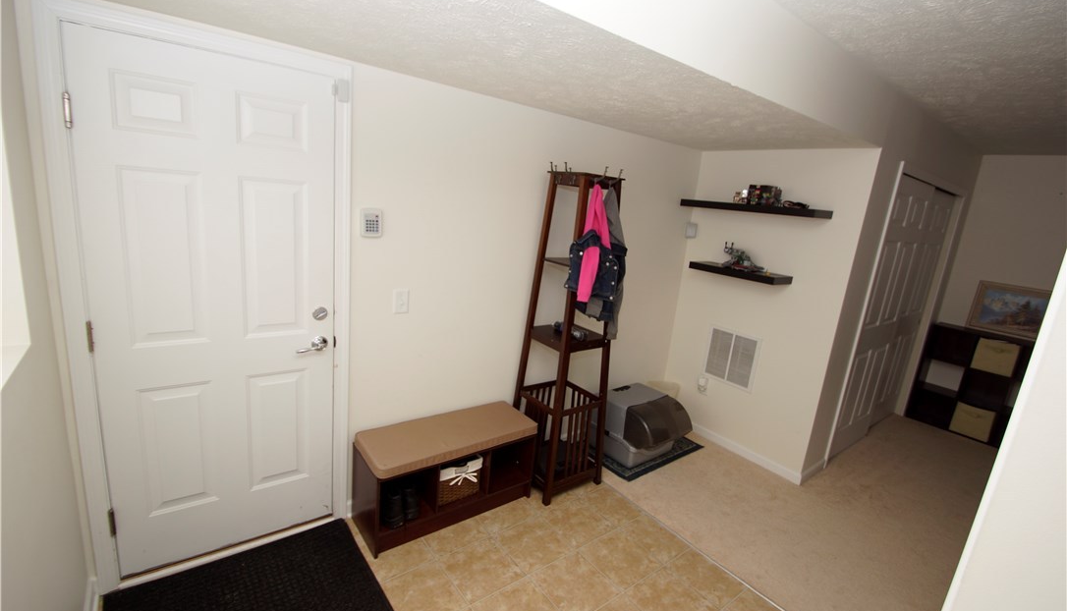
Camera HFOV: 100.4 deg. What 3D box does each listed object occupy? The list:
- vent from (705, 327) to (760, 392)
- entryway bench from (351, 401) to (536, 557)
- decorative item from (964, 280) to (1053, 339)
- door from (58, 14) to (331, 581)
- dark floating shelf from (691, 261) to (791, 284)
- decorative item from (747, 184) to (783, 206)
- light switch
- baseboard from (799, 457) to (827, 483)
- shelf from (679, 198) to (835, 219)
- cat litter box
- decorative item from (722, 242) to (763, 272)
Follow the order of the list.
[{"bbox_3d":[1.480,0.395,3.335,0.018,0.414,0.388,-4,15,-37],"label":"vent"},{"bbox_3d":[-0.449,0.889,2.409,0.905,0.470,0.335,-4,15,-37],"label":"entryway bench"},{"bbox_3d":[4.274,0.051,3.931,0.035,0.430,0.560,1,12,-38],"label":"decorative item"},{"bbox_3d":[-1.240,0.084,1.817,0.789,2.030,0.045,-4,15,-37],"label":"door"},{"bbox_3d":[1.442,-0.230,3.132,0.254,0.050,0.618,-4,15,-37],"label":"dark floating shelf"},{"bbox_3d":[1.529,-0.725,2.937,0.100,0.125,0.185,-4,15,-37],"label":"decorative item"},{"bbox_3d":[-0.659,-0.020,2.207,0.077,0.123,0.010,-4,15,-37],"label":"light switch"},{"bbox_3d":[1.971,1.167,3.115,0.430,0.085,0.014,-4,15,-37],"label":"baseboard"},{"bbox_3d":[1.480,-0.662,3.043,0.254,0.050,0.920,-4,15,-37],"label":"shelf"},{"bbox_3d":[0.782,0.858,3.237,0.510,0.400,0.490,-4,15,-37],"label":"cat litter box"},{"bbox_3d":[1.456,-0.333,3.069,0.260,0.175,0.130,16,16,39],"label":"decorative item"}]

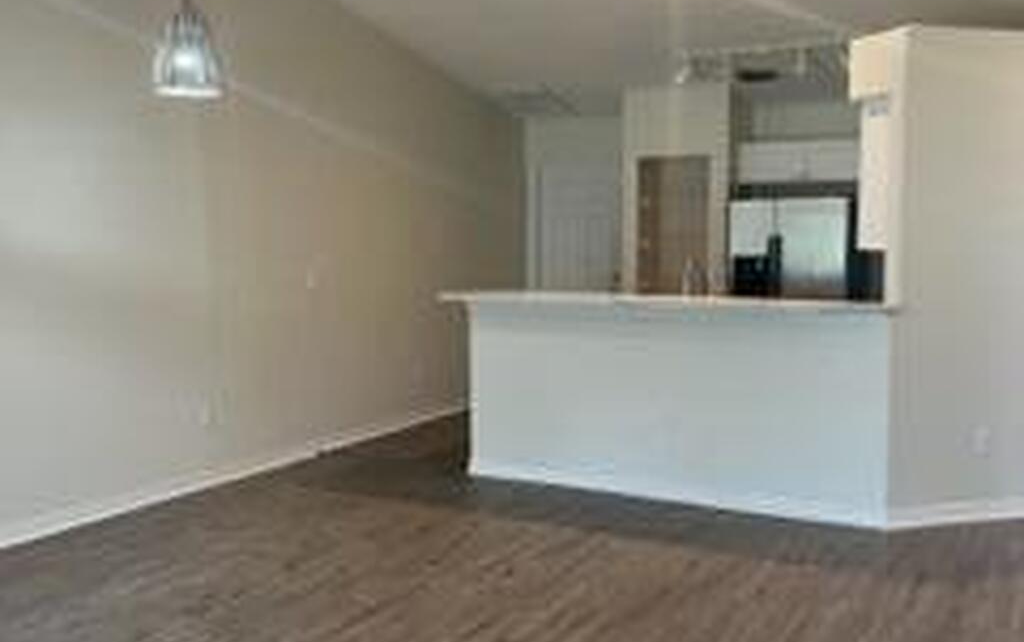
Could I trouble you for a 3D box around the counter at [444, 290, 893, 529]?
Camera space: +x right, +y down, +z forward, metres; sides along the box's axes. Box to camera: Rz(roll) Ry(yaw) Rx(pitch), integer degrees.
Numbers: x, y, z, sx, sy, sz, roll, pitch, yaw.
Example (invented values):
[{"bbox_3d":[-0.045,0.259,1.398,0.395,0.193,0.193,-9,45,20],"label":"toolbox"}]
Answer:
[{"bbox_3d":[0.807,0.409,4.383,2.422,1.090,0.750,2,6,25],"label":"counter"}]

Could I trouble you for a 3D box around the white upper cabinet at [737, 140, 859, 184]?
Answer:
[{"bbox_3d":[2.211,-1.180,5.869,0.900,0.300,0.320,2,6,24],"label":"white upper cabinet"}]

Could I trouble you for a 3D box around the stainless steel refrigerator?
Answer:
[{"bbox_3d":[2.074,-0.040,5.754,0.850,1.730,0.750,2,6,24],"label":"stainless steel refrigerator"}]

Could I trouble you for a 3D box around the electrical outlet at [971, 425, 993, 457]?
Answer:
[{"bbox_3d":[2.318,0.595,3.791,0.080,0.120,0.012,-1,5,-12],"label":"electrical outlet"}]

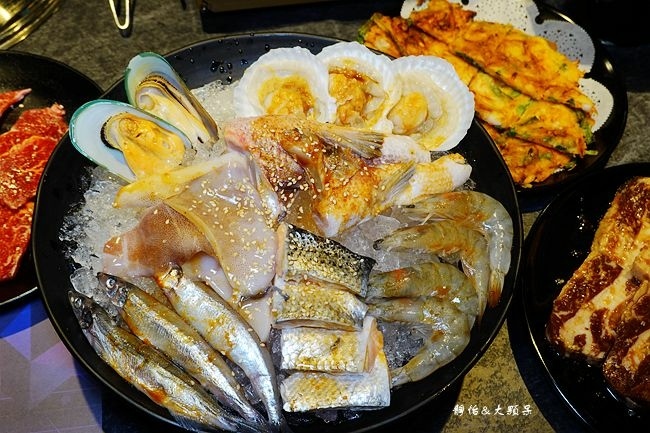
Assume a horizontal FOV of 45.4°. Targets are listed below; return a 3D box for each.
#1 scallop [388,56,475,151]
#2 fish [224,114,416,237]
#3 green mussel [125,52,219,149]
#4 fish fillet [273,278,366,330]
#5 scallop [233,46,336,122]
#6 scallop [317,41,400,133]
[{"bbox_3d":[0.087,-0.092,0.640,0.080,0.025,0.080,-42,72,-4],"label":"scallop"},{"bbox_3d":[-0.003,-0.030,0.589,0.146,0.040,0.100,-3,62,-4],"label":"fish"},{"bbox_3d":[-0.125,-0.094,0.631,0.045,0.032,0.102,-42,85,-19],"label":"green mussel"},{"bbox_3d":[-0.003,0.061,0.541,0.067,0.022,0.040,3,65,-1],"label":"fish fillet"},{"bbox_3d":[-0.034,-0.104,0.644,0.084,0.026,0.083,2,72,-1],"label":"scallop"},{"bbox_3d":[0.025,-0.107,0.649,0.080,0.026,0.083,11,75,3],"label":"scallop"}]

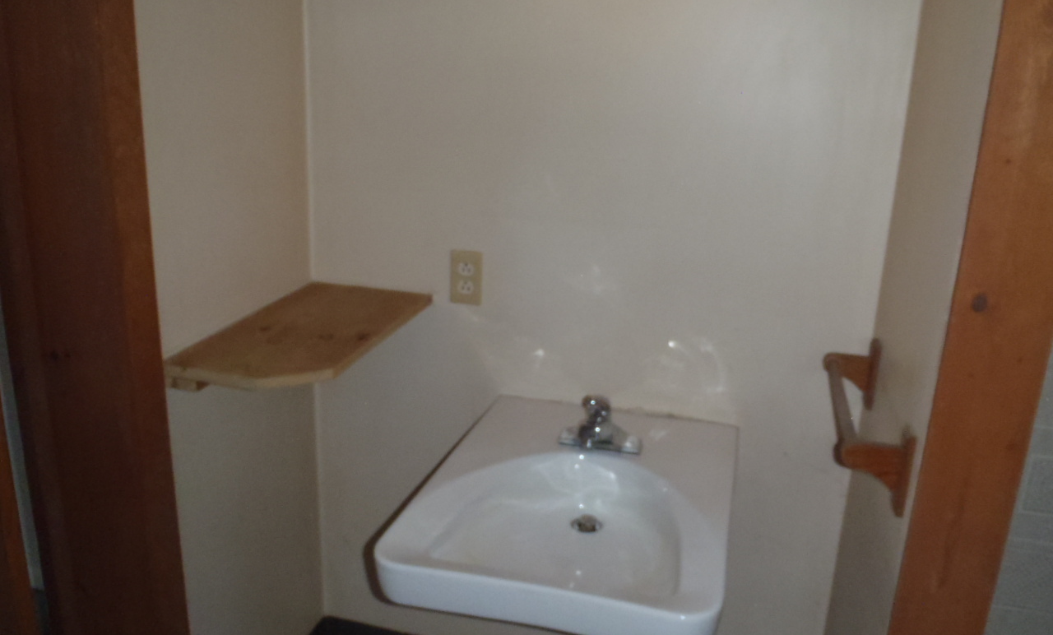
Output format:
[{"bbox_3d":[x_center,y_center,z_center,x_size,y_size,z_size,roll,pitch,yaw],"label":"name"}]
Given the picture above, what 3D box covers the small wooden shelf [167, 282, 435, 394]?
[{"bbox_3d":[-0.400,0.029,1.588,0.280,0.035,0.569,6,17,13],"label":"small wooden shelf"}]

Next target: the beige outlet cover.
[{"bbox_3d":[-0.128,-0.083,1.787,0.070,0.115,0.008,6,17,13],"label":"beige outlet cover"}]

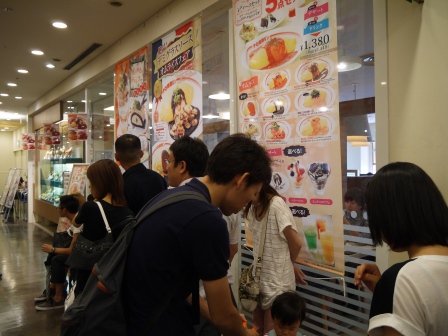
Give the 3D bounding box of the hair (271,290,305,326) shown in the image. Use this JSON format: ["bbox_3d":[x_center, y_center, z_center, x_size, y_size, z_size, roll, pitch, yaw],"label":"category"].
[{"bbox_3d":[0.281,0.605,1.590,0.158,0.150,0.170,2,12,11],"label":"hair"}]

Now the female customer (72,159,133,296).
[{"bbox_3d":[-0.670,0.715,2.060,0.420,1.550,0.300,-1,0,-29],"label":"female customer"}]

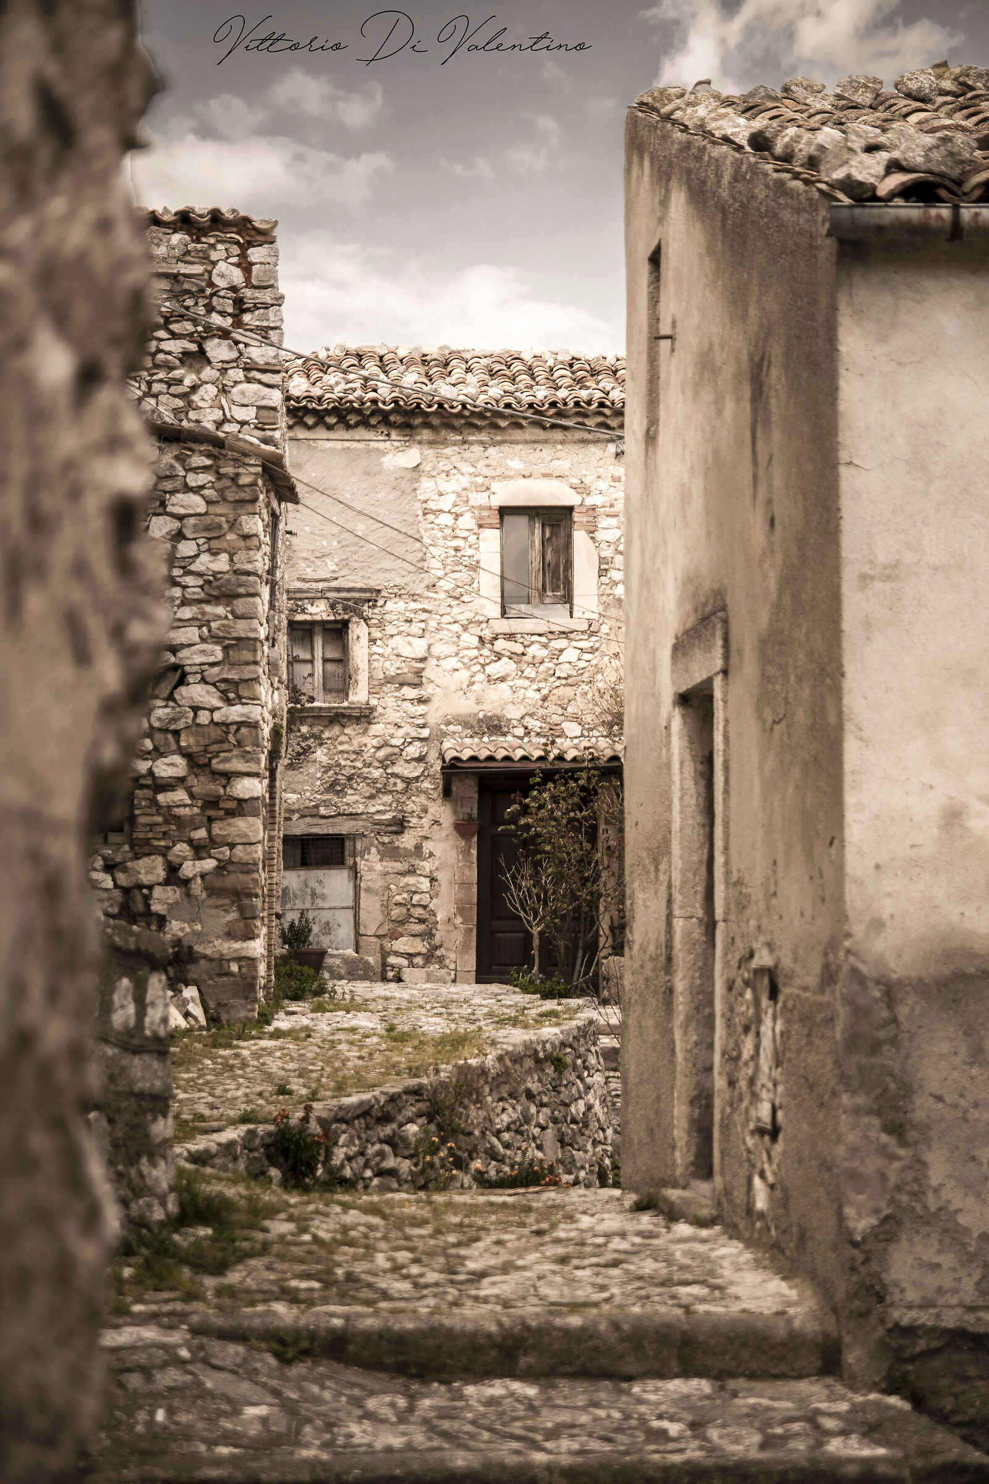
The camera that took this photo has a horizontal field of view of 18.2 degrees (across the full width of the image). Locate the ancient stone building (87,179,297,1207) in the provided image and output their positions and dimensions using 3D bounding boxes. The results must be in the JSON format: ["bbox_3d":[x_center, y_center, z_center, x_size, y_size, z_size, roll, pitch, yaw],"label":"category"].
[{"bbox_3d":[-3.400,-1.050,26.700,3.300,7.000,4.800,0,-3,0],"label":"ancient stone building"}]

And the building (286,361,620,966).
[{"bbox_3d":[-0.400,-0.930,36.800,5.200,7.500,5.200,0,-3,0],"label":"building"}]

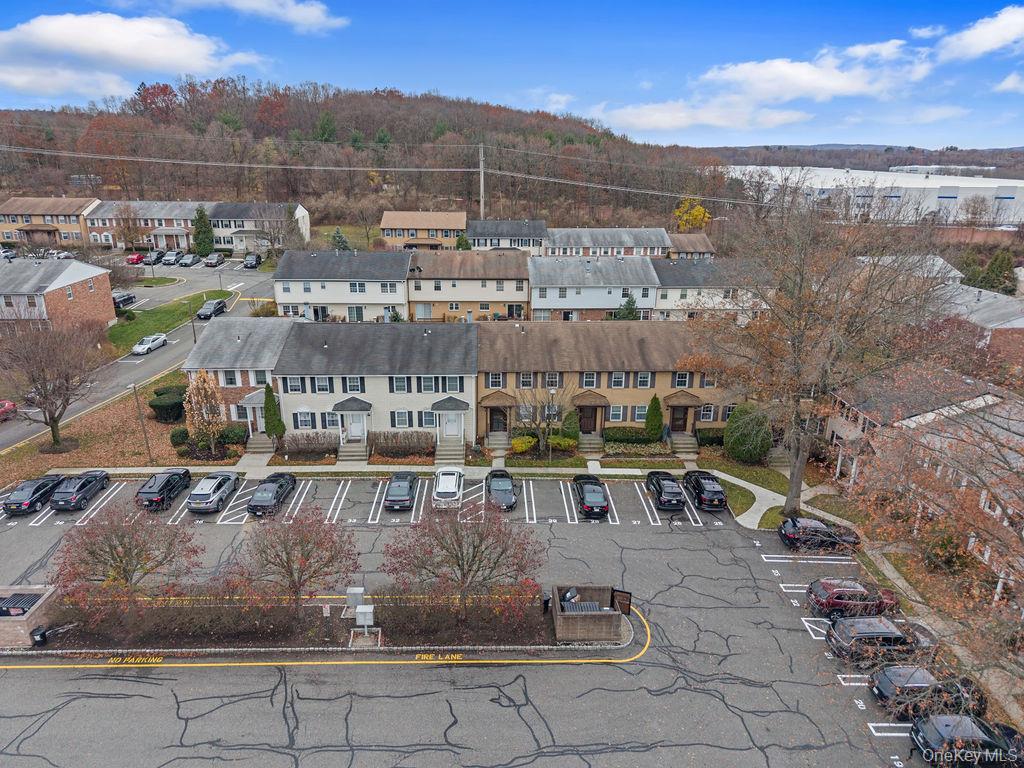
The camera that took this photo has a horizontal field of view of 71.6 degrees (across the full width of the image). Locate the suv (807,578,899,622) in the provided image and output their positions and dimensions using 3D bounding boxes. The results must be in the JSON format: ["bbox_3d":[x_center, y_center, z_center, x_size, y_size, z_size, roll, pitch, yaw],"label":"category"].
[{"bbox_3d":[18.405,11.428,38.233,4.600,1.660,1.860,1,20,1],"label":"suv"}]

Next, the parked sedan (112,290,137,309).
[{"bbox_3d":[-48.489,-10.454,87.772,1.820,1.480,4.700,2,20,2],"label":"parked sedan"}]

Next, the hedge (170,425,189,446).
[{"bbox_3d":[-26.134,3.974,55.779,1.450,1.420,1.450,0,18,-3],"label":"hedge"}]

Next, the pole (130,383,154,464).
[{"bbox_3d":[-27.206,3.003,52.085,0.750,6.160,0.300,-10,22,-31],"label":"pole"}]

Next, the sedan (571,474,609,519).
[{"bbox_3d":[5.504,7.419,48.800,1.810,1.460,4.800,0,20,-1],"label":"sedan"}]

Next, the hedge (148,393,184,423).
[{"bbox_3d":[-28.175,1.833,58.520,3.000,1.950,2.700,0,20,-2],"label":"hedge"}]

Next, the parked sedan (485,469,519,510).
[{"bbox_3d":[-0.679,7.142,49.288,1.810,1.450,4.600,-2,20,-7],"label":"parked sedan"}]

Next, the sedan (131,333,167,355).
[{"bbox_3d":[-40.514,-4.512,79.410,1.740,1.330,4.400,5,21,9],"label":"sedan"}]

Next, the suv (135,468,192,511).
[{"bbox_3d":[-23.784,7.024,48.232,1.850,1.680,4.700,0,20,-3],"label":"suv"}]

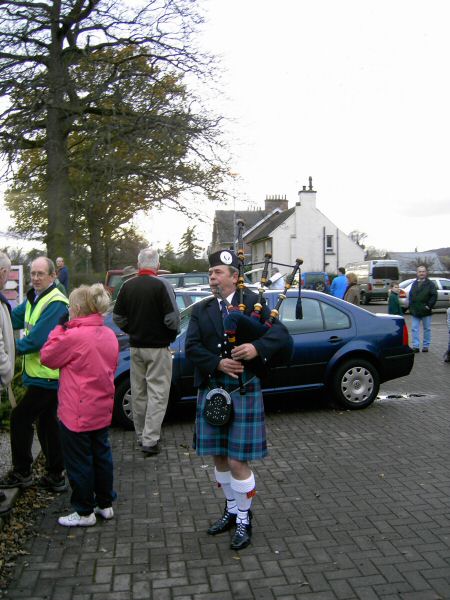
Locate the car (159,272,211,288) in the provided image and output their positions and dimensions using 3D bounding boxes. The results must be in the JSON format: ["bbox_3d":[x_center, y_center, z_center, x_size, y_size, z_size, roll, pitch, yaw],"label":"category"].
[{"bbox_3d":[-1.510,-0.100,21.600,4.500,1.720,1.780,-1,2,-10],"label":"car"}]

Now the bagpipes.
[{"bbox_3d":[0.215,0.040,3.550,0.480,1.030,0.420,0,2,22],"label":"bagpipes"}]

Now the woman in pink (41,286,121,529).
[{"bbox_3d":[-0.960,0.675,4.050,0.430,1.580,0.500,1,3,41],"label":"woman in pink"}]

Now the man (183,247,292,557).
[{"bbox_3d":[0.075,0.567,3.640,0.600,1.740,0.470,0,2,22],"label":"man"}]

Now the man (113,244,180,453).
[{"bbox_3d":[-0.727,0.475,5.650,0.600,1.860,0.380,-1,2,-10],"label":"man"}]

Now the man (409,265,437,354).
[{"bbox_3d":[4.020,0.180,12.350,0.570,1.770,0.370,0,2,14],"label":"man"}]

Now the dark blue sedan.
[{"bbox_3d":[0.220,0.630,7.700,4.380,1.446,1.735,-2,1,-11],"label":"dark blue sedan"}]

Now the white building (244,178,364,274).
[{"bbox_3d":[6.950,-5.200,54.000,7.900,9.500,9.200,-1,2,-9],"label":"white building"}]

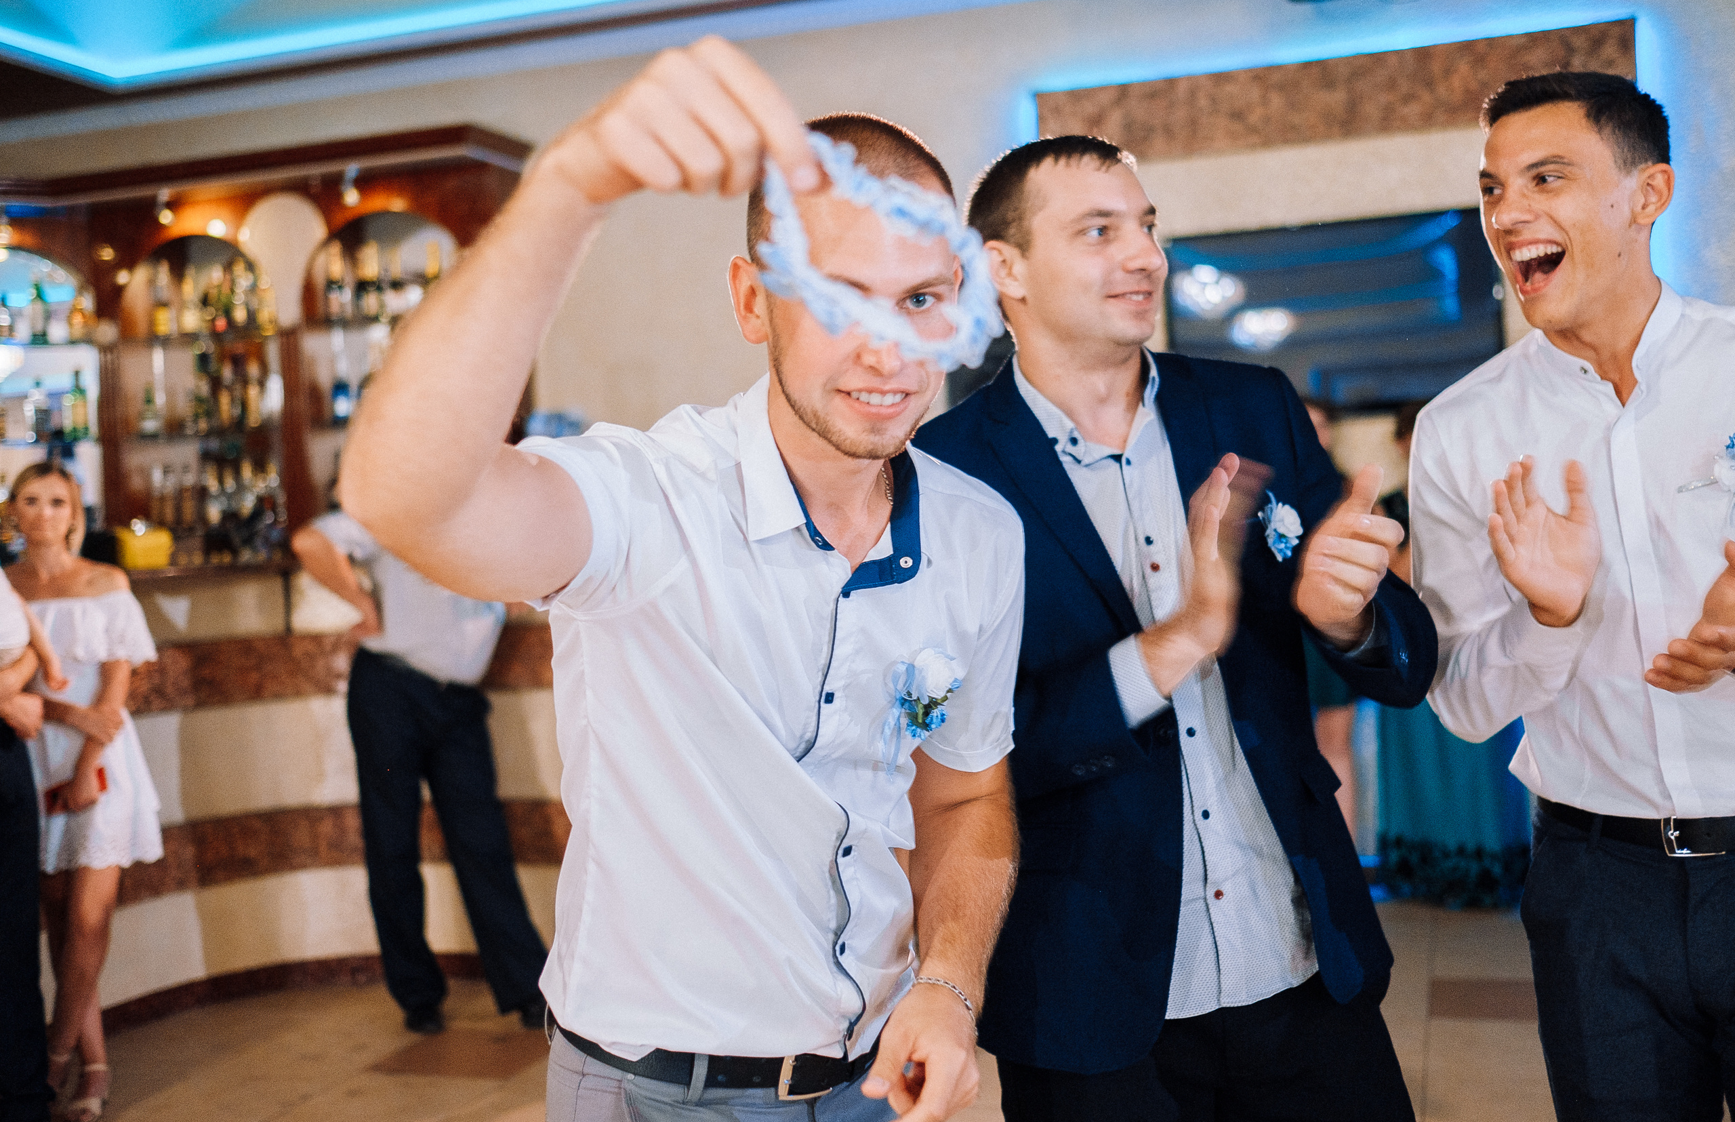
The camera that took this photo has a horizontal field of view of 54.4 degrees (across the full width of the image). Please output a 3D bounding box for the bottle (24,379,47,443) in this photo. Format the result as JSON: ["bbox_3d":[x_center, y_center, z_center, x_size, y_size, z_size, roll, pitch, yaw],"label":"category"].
[{"bbox_3d":[-3.673,-0.664,7.450,0.085,0.283,0.085,-2,0,0],"label":"bottle"}]

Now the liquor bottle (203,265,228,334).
[{"bbox_3d":[-2.803,-1.122,7.258,0.090,0.295,0.090,-2,0,19],"label":"liquor bottle"}]

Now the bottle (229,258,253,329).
[{"bbox_3d":[-2.683,-1.145,7.218,0.089,0.294,0.089,-2,0,19],"label":"bottle"}]

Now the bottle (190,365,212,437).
[{"bbox_3d":[-2.706,-0.649,6.850,0.078,0.286,0.078,-2,0,16],"label":"bottle"}]

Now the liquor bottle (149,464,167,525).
[{"bbox_3d":[-3.099,-0.290,7.372,0.073,0.274,0.073,-2,0,19],"label":"liquor bottle"}]

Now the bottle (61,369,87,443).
[{"bbox_3d":[-3.244,-0.634,6.900,0.083,0.283,0.083,-2,0,16],"label":"bottle"}]

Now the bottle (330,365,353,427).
[{"bbox_3d":[-2.089,-0.654,6.700,0.080,0.242,0.080,-2,0,16],"label":"bottle"}]

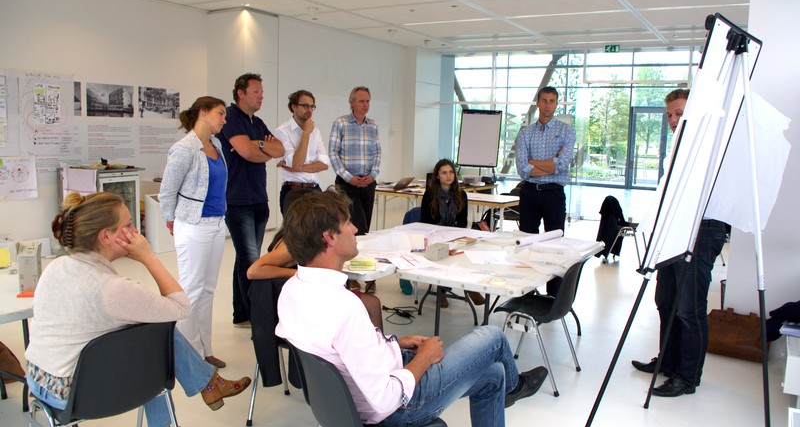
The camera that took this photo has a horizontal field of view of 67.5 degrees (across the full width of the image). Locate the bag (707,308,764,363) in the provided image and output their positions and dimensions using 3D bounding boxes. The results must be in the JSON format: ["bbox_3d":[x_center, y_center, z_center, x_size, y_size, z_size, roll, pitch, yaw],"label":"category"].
[{"bbox_3d":[2.395,0.849,4.211,0.400,0.300,0.180,7,10,31],"label":"bag"}]

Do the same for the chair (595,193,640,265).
[{"bbox_3d":[2.571,0.181,6.859,0.540,0.790,0.500,6,9,29],"label":"chair"}]

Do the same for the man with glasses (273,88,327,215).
[{"bbox_3d":[-0.833,-0.146,5.171,0.500,1.800,0.370,-6,11,-42],"label":"man with glasses"}]

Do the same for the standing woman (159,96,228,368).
[{"bbox_3d":[-1.270,0.111,3.679,0.360,1.660,0.430,5,9,25],"label":"standing woman"}]

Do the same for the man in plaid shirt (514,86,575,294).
[{"bbox_3d":[1.228,-0.112,5.002,0.520,1.840,0.360,5,9,22],"label":"man in plaid shirt"}]

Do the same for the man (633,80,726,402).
[{"bbox_3d":[1.697,0.157,3.642,0.530,1.790,0.520,3,8,7],"label":"man"}]

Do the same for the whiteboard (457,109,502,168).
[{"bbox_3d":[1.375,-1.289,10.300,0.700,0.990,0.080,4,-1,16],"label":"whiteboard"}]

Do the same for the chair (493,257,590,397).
[{"bbox_3d":[0.874,0.637,3.711,0.500,0.770,0.490,6,9,30],"label":"chair"}]

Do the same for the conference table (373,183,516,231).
[{"bbox_3d":[0.554,0.131,7.060,1.800,0.735,0.780,7,10,33],"label":"conference table"}]

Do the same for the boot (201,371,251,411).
[{"bbox_3d":[-0.816,0.809,2.770,0.265,0.150,0.095,-25,21,-30],"label":"boot"}]

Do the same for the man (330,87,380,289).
[{"bbox_3d":[-0.406,-0.219,5.500,0.500,1.830,0.340,-2,9,-21],"label":"man"}]

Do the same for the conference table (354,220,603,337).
[{"bbox_3d":[0.348,0.577,3.944,1.500,0.740,1.750,7,10,33],"label":"conference table"}]

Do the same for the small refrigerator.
[{"bbox_3d":[-3.782,-0.126,7.629,0.690,0.880,0.620,6,9,25],"label":"small refrigerator"}]

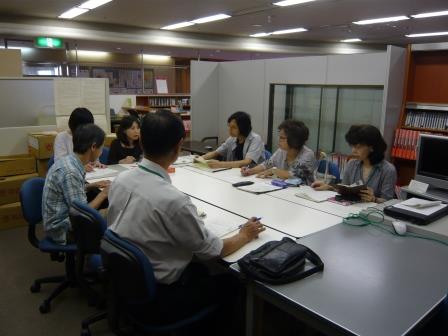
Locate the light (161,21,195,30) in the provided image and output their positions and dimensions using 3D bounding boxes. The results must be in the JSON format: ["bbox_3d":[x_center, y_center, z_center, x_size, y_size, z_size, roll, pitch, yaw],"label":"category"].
[{"bbox_3d":[-1.096,-3.367,8.580,0.280,0.070,1.210,-11,17,-38],"label":"light"}]

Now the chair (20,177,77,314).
[{"bbox_3d":[-1.080,0.470,2.530,0.590,0.840,0.560,-3,14,-16],"label":"chair"}]

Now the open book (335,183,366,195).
[{"bbox_3d":[0.862,0.146,2.470,0.220,0.040,0.140,5,-31,20],"label":"open book"}]

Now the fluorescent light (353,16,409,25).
[{"bbox_3d":[3.324,-3.147,7.679,0.300,0.070,1.220,-9,16,-37],"label":"fluorescent light"}]

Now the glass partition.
[{"bbox_3d":[1.068,-0.532,4.155,0.080,0.840,1.520,-11,17,-38],"label":"glass partition"}]

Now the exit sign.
[{"bbox_3d":[-3.697,-2.651,7.694,0.570,0.220,0.100,-11,17,-38],"label":"exit sign"}]

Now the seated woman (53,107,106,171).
[{"bbox_3d":[-1.213,0.130,3.108,0.580,1.240,0.470,-11,17,-40],"label":"seated woman"}]

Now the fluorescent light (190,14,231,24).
[{"bbox_3d":[-0.292,-3.188,7.707,0.300,0.070,1.240,-9,16,-37],"label":"fluorescent light"}]

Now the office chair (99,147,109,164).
[{"bbox_3d":[-1.057,0.172,3.820,0.560,0.840,0.580,-11,17,-40],"label":"office chair"}]

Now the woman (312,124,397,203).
[{"bbox_3d":[0.984,0.291,2.693,0.520,1.210,0.660,12,18,42],"label":"woman"}]

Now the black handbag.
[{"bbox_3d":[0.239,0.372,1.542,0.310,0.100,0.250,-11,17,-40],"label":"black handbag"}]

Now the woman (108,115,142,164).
[{"bbox_3d":[-0.992,0.028,3.902,0.470,1.180,0.620,-9,16,-34],"label":"woman"}]

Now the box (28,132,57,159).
[{"bbox_3d":[-1.962,-0.260,4.076,0.290,0.240,0.360,-11,17,-40],"label":"box"}]

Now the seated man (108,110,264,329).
[{"bbox_3d":[-0.181,0.411,1.831,0.560,1.380,0.840,13,18,43],"label":"seated man"}]

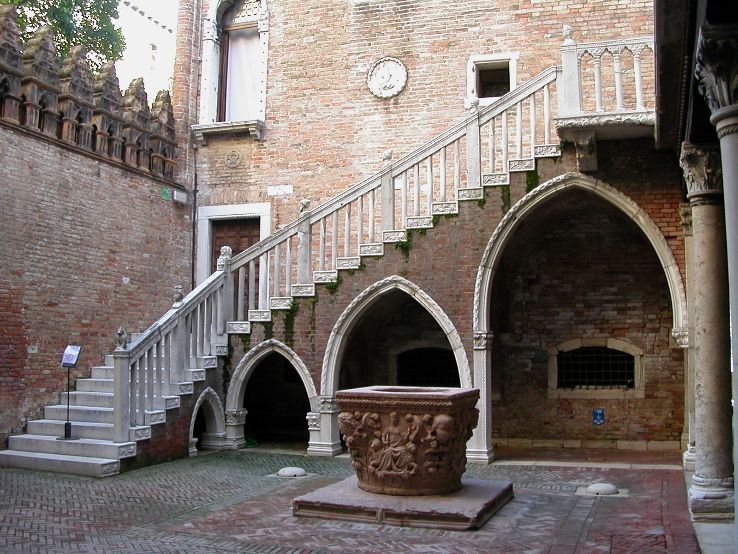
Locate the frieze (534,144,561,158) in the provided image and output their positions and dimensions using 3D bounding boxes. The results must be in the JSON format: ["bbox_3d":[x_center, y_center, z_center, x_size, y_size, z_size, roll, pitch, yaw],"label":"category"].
[{"bbox_3d":[2.637,-1.867,11.650,0.383,0.194,0.110,-1,-7,15],"label":"frieze"}]

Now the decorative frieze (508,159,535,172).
[{"bbox_3d":[2.167,-1.563,11.134,0.391,0.178,0.120,-2,-6,21],"label":"decorative frieze"}]

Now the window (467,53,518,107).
[{"bbox_3d":[1.935,-3.051,12.290,0.760,0.780,0.180,-1,-5,17],"label":"window"}]

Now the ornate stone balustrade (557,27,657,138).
[{"bbox_3d":[3.114,-2.609,10.433,1.306,1.374,0.488,-2,-6,21],"label":"ornate stone balustrade"}]

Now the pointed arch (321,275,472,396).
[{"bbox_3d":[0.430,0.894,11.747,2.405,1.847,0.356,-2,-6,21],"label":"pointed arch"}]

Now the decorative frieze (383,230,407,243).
[{"bbox_3d":[0.361,-0.530,10.542,0.322,0.152,0.080,-1,-5,17],"label":"decorative frieze"}]

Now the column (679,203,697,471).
[{"bbox_3d":[4.484,0.787,10.884,0.436,3.665,0.420,-1,-7,15],"label":"column"}]

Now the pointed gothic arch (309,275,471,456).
[{"bbox_3d":[0.321,1.233,10.903,2.372,2.526,0.403,-1,-5,18],"label":"pointed gothic arch"}]

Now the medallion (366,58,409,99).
[{"bbox_3d":[0.325,-3.674,14.477,0.777,0.793,0.110,-1,-7,15],"label":"medallion"}]

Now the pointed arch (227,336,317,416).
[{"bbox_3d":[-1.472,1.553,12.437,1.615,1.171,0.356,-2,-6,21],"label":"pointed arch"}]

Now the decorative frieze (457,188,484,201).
[{"bbox_3d":[1.484,-1.180,11.366,0.394,0.179,0.120,-2,-6,21],"label":"decorative frieze"}]

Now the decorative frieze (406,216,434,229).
[{"bbox_3d":[0.678,-0.709,10.454,0.322,0.152,0.080,-1,-5,17],"label":"decorative frieze"}]

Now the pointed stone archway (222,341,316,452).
[{"bbox_3d":[-1.373,1.709,11.420,1.519,1.643,0.372,-1,-5,18],"label":"pointed stone archway"}]

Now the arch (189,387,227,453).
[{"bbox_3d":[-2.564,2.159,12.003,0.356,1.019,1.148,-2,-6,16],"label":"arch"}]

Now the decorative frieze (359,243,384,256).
[{"bbox_3d":[0.062,-0.396,11.850,0.396,0.180,0.120,-2,-6,21],"label":"decorative frieze"}]

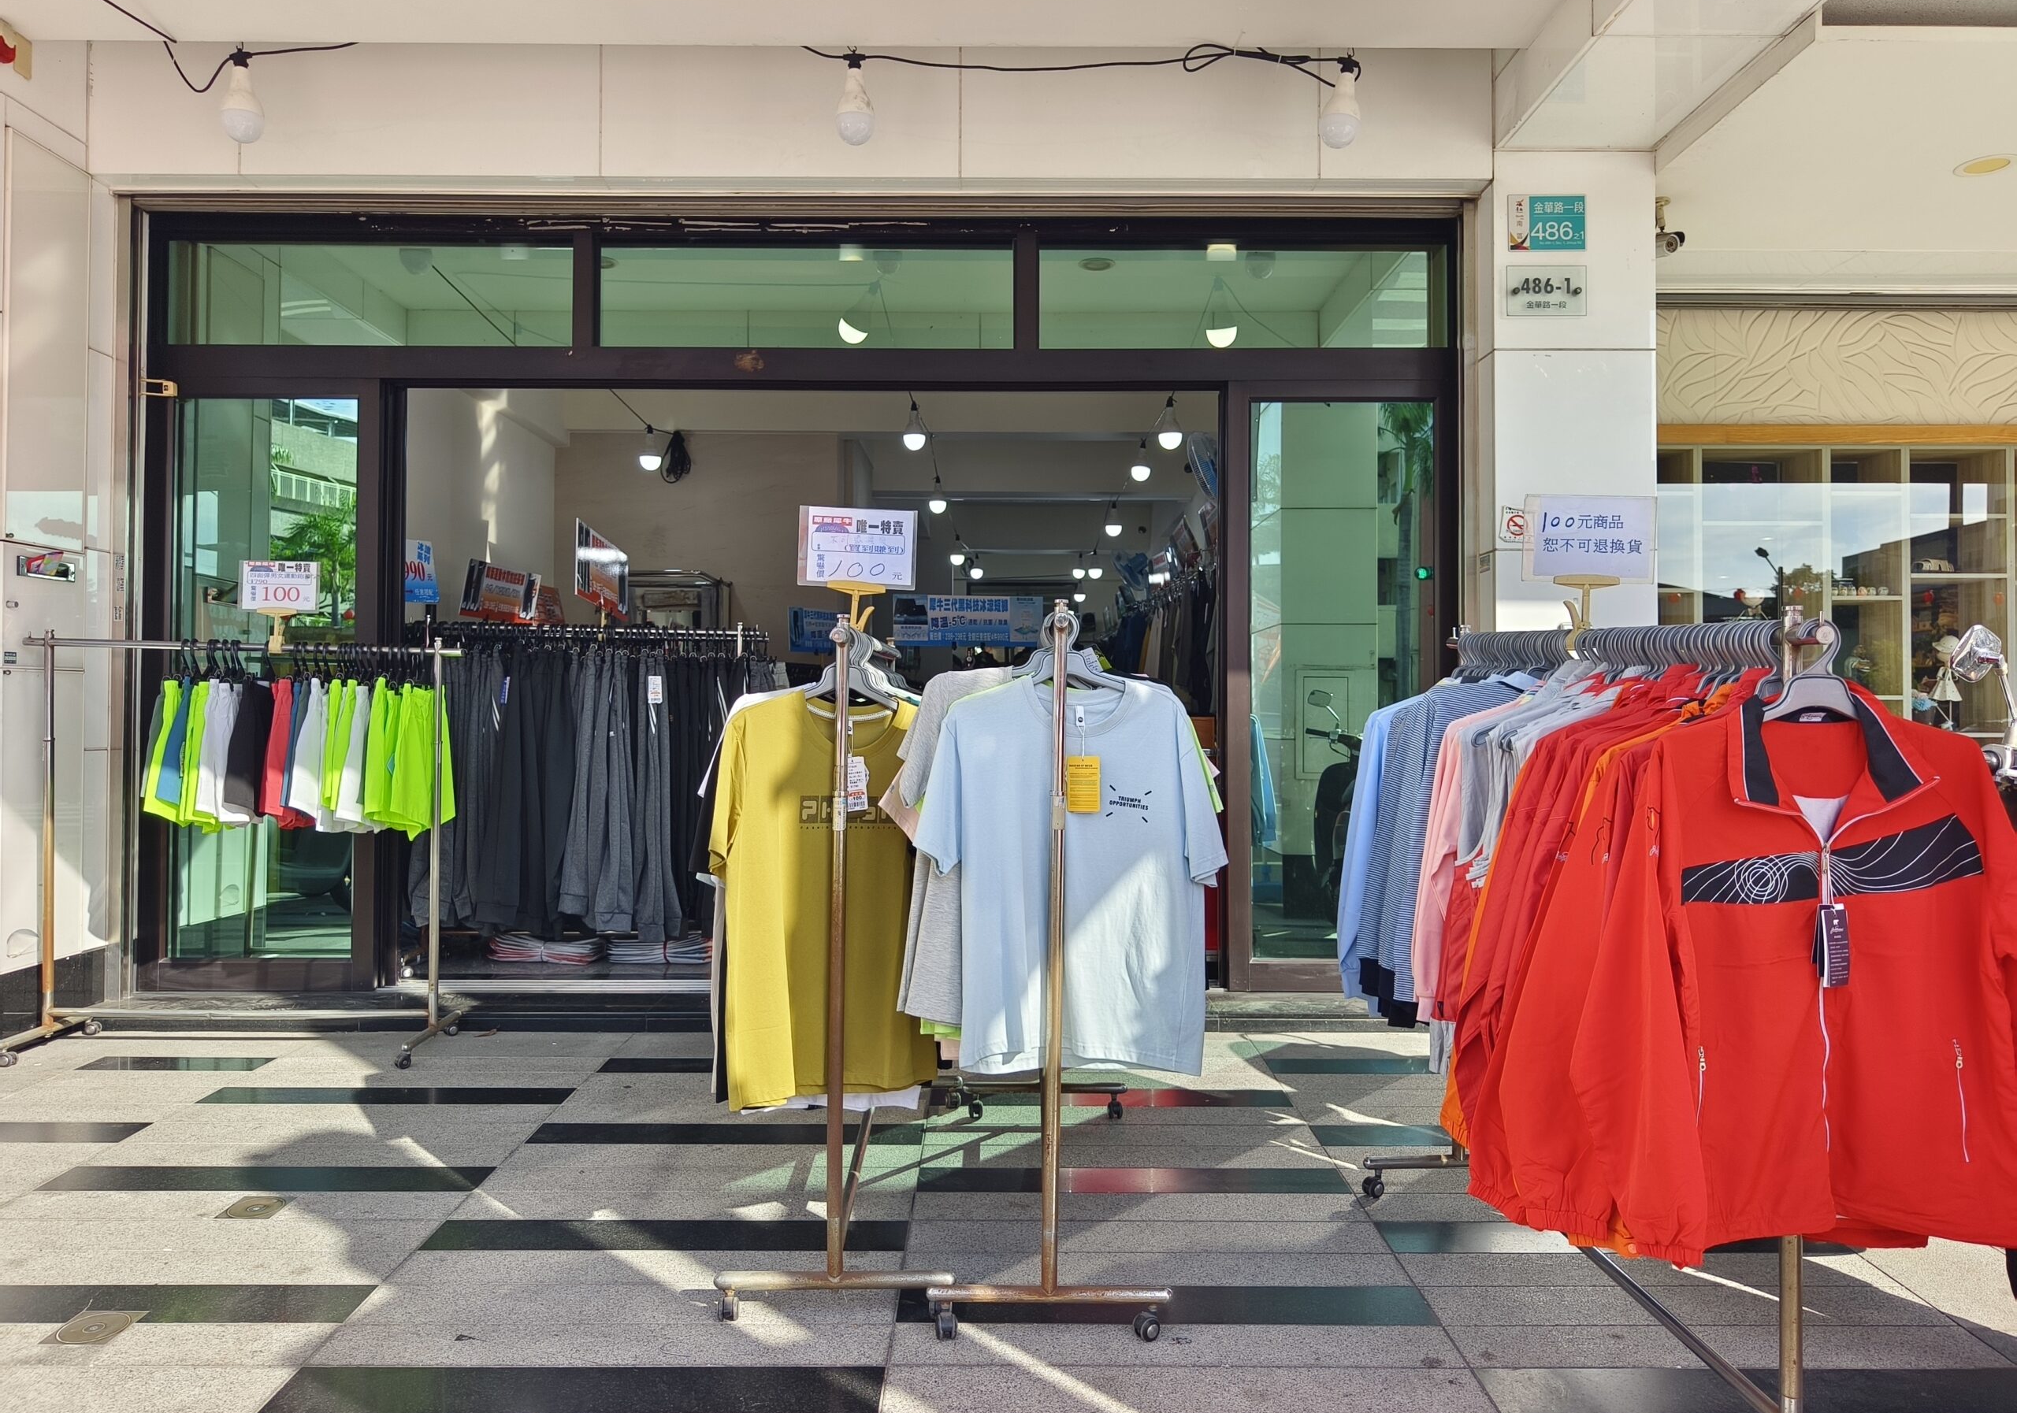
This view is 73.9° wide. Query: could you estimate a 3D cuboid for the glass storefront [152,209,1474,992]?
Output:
[{"bbox_3d":[-0.728,-0.354,4.710,4.580,2.700,0.140,0,-1,0],"label":"glass storefront"}]

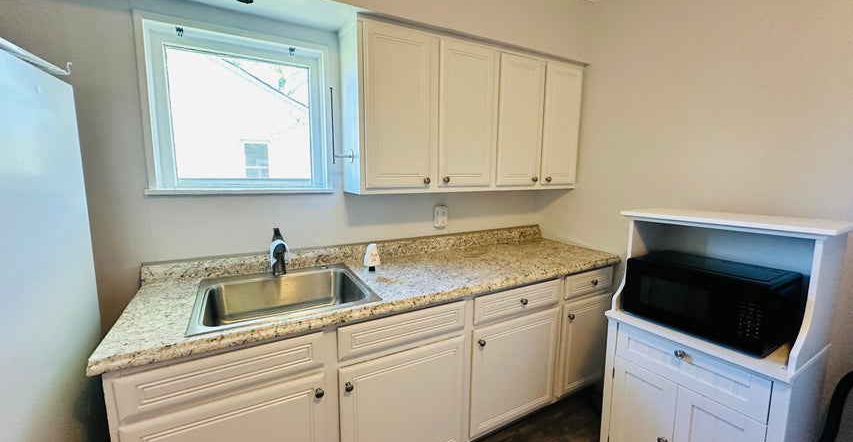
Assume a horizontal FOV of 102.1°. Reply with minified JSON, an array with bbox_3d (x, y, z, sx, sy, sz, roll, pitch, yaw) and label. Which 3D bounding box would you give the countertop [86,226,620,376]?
[{"bbox_3d":[-0.037,0.221,1.778,2.368,0.140,0.670,-4,10,-29],"label":"countertop"}]

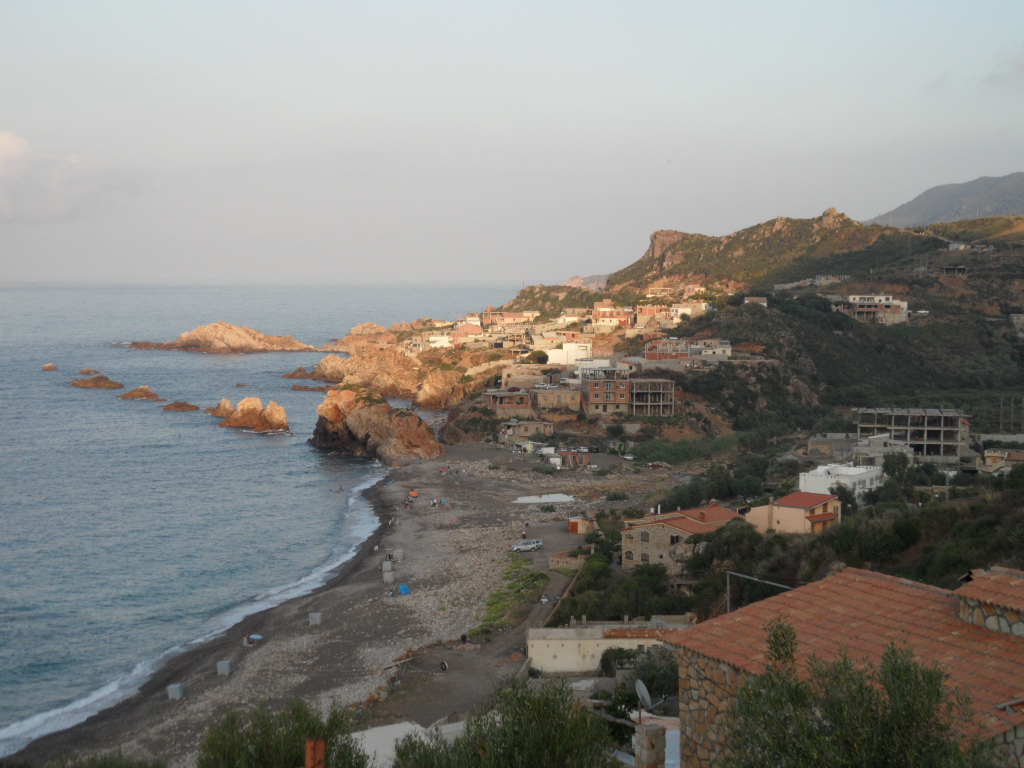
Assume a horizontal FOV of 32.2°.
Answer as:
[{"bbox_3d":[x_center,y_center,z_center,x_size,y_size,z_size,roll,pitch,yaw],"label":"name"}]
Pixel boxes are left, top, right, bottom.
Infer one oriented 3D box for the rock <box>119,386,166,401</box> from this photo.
[{"bbox_3d":[-143.520,3.190,689.380,17.500,4.600,9.000,0,3,0],"label":"rock"}]

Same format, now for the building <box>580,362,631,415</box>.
[{"bbox_3d":[26.240,1.300,492.930,11.500,13.300,12.000,-1,3,-9],"label":"building"}]

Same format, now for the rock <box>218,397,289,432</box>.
[{"bbox_3d":[-81.170,9.330,559.520,21.000,9.500,15.000,-1,3,-9],"label":"rock"}]

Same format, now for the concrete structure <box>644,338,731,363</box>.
[{"bbox_3d":[54.710,-10.890,553.320,26.000,7.200,12.000,0,3,1],"label":"concrete structure"}]

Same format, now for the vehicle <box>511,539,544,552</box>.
[{"bbox_3d":[2.070,24.810,271.930,4.100,1.500,1.700,-2,4,-25],"label":"vehicle"}]

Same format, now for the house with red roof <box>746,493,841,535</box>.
[{"bbox_3d":[43.560,19.790,274.640,11.500,5.400,8.200,3,5,45],"label":"house with red roof"}]

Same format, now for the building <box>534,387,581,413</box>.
[{"bbox_3d":[11.560,4.450,456.050,10.600,5.500,9.000,-1,3,-12],"label":"building"}]

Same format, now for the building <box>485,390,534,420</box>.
[{"bbox_3d":[-0.670,5.440,476.140,9.400,6.400,12.000,-1,4,-17],"label":"building"}]

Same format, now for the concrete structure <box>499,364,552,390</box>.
[{"bbox_3d":[3.720,-1.980,471.700,12.800,5.700,9.000,0,3,2],"label":"concrete structure"}]

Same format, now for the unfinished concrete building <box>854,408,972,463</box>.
[{"bbox_3d":[88.540,11.340,394.350,23.300,10.200,15.500,1,3,11],"label":"unfinished concrete building"}]

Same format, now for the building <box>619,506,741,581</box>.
[{"bbox_3d":[24.760,23.090,257.800,12.500,8.000,12.500,3,5,42],"label":"building"}]

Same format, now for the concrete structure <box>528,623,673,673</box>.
[{"bbox_3d":[9.620,28.630,193.020,15.500,4.200,8.000,0,3,2],"label":"concrete structure"}]

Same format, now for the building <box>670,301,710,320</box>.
[{"bbox_3d":[70.950,-29.570,705.480,15.000,6.800,10.000,1,3,14],"label":"building"}]

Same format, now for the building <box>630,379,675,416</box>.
[{"bbox_3d":[36.350,3.360,455.990,10.400,8.900,9.000,0,3,-3],"label":"building"}]

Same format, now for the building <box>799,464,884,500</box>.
[{"bbox_3d":[60.540,18.030,325.620,10.500,5.800,15.000,2,4,30],"label":"building"}]

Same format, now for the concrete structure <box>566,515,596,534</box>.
[{"bbox_3d":[11.570,23.510,299.900,3.200,2.600,4.000,2,4,25],"label":"concrete structure"}]

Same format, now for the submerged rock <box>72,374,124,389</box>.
[{"bbox_3d":[-176.400,-0.950,756.250,21.000,5.000,11.000,0,3,0],"label":"submerged rock"}]

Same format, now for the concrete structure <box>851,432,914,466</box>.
[{"bbox_3d":[76.910,13.630,367.440,12.200,6.800,9.000,0,3,6],"label":"concrete structure"}]

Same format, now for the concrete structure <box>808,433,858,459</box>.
[{"bbox_3d":[74.680,14.220,413.550,11.500,5.500,8.000,0,3,6],"label":"concrete structure"}]

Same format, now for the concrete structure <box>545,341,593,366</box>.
[{"bbox_3d":[17.540,-9.280,541.390,13.000,7.000,10.000,1,4,17],"label":"concrete structure"}]

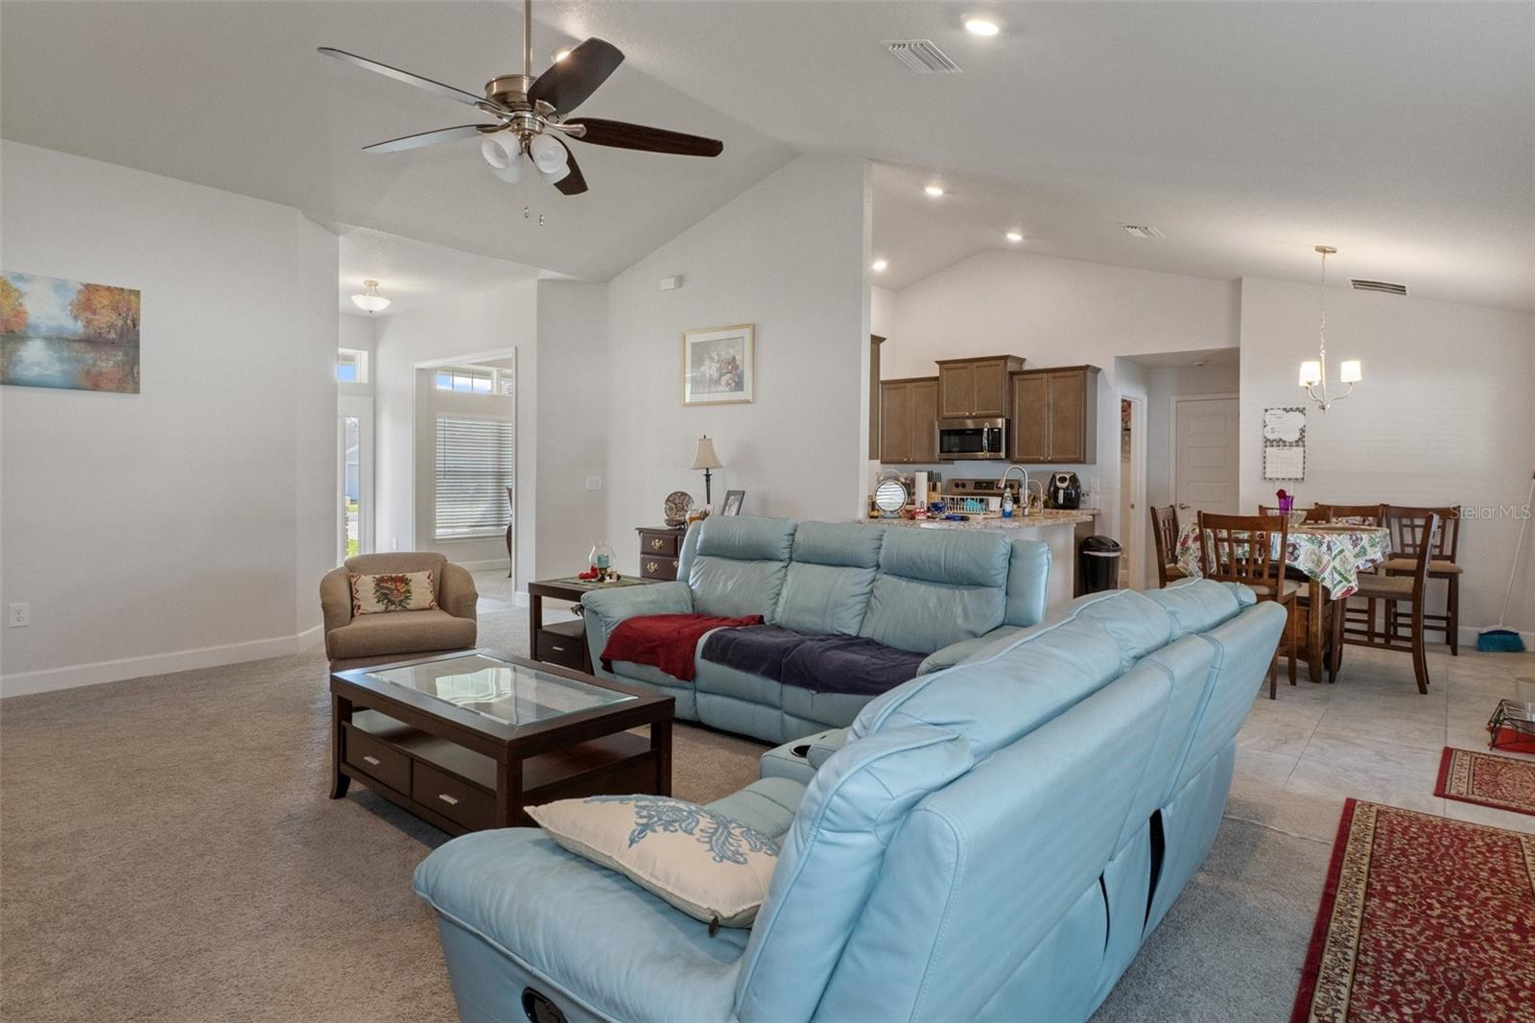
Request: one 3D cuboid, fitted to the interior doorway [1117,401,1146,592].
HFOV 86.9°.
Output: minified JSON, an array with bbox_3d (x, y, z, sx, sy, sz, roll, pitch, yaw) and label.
[{"bbox_3d":[3.781,-0.183,8.535,0.130,2.100,0.880,2,2,39],"label":"interior doorway"}]

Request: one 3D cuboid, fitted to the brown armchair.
[{"bbox_3d":[-2.011,0.613,4.423,0.780,0.740,0.780,0,2,-26],"label":"brown armchair"}]

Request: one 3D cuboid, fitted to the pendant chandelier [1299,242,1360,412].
[{"bbox_3d":[3.740,-1.227,5.421,0.380,1.110,0.390,2,2,39],"label":"pendant chandelier"}]

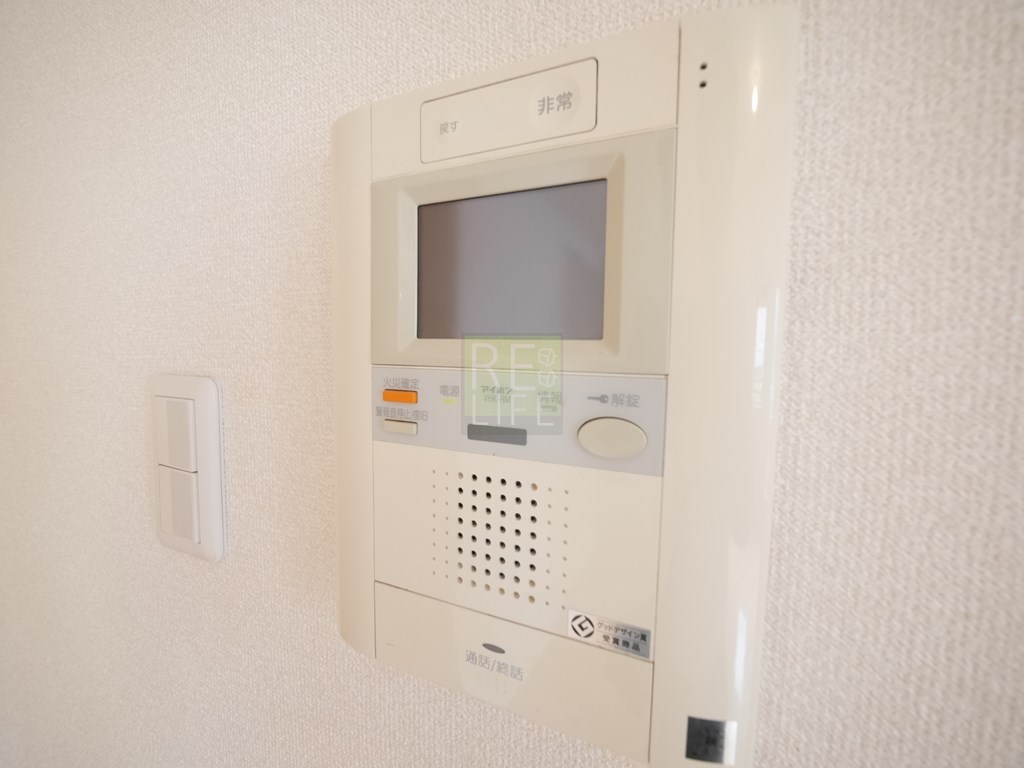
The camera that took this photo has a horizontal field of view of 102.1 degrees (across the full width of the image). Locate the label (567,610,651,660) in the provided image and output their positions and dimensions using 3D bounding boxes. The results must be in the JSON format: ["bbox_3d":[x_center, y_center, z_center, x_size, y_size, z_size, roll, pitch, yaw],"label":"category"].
[{"bbox_3d":[0.033,0.085,0.141,0.027,0.010,0.001,3,5,23],"label":"label"}]

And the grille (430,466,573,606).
[{"bbox_3d":[-0.006,0.057,0.156,0.056,0.044,0.003,3,5,23],"label":"grille"}]

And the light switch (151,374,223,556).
[{"bbox_3d":[-0.219,0.055,0.274,0.070,0.120,0.010,3,5,23],"label":"light switch"}]

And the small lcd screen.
[{"bbox_3d":[-0.003,-0.043,0.155,0.075,0.053,0.005,3,5,23],"label":"small lcd screen"}]

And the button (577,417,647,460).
[{"bbox_3d":[0.033,0.018,0.136,0.023,0.014,0.003,3,5,23],"label":"button"}]

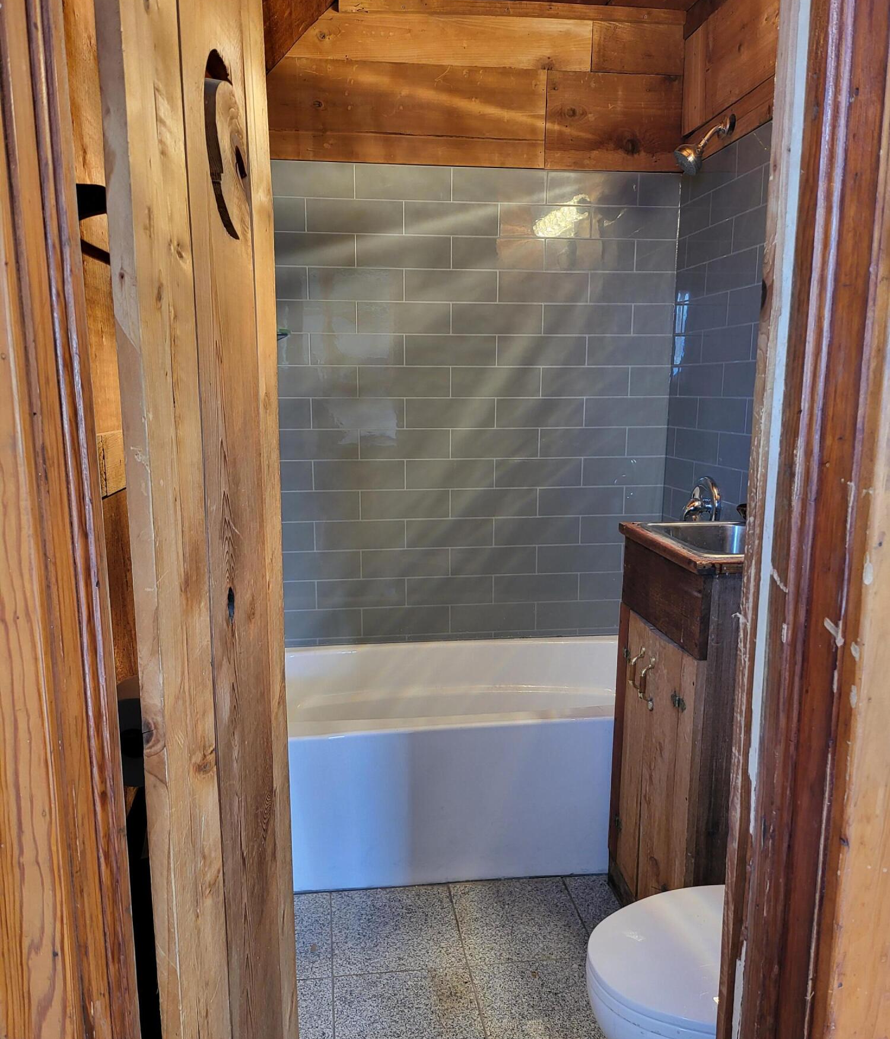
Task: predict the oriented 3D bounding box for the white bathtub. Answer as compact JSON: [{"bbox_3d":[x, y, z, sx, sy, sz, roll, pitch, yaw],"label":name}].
[{"bbox_3d":[0.054,0.708,2.590,1.533,0.448,0.740,-1,10,-7],"label":"white bathtub"}]

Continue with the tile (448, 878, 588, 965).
[{"bbox_3d":[0.185,0.999,2.050,0.304,0.009,0.304,0,10,-8],"label":"tile"}]

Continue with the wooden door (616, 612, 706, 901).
[{"bbox_3d":[0.482,0.589,1.876,0.025,0.700,0.385,-1,11,-8],"label":"wooden door"}]

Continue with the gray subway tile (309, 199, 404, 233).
[{"bbox_3d":[-0.282,-0.953,2.595,0.303,0.100,0.010,-1,11,-7],"label":"gray subway tile"}]

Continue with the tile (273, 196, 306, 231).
[{"bbox_3d":[-0.586,-0.945,2.556,0.304,0.102,0.009,-1,11,-7],"label":"tile"}]

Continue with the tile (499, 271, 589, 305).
[{"bbox_3d":[0.325,-0.763,2.704,0.304,0.101,0.009,-1,11,-7],"label":"tile"}]

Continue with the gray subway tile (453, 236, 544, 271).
[{"bbox_3d":[0.174,-0.861,2.669,0.303,0.100,0.010,-1,11,-7],"label":"gray subway tile"}]

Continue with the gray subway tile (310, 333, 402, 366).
[{"bbox_3d":[-0.284,-0.550,2.674,0.303,0.100,0.010,-1,11,-7],"label":"gray subway tile"}]

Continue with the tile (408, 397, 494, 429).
[{"bbox_3d":[0.020,-0.357,2.767,0.304,0.101,0.009,-1,10,-7],"label":"tile"}]

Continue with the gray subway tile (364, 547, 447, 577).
[{"bbox_3d":[-0.133,0.151,2.833,0.304,0.101,0.009,-1,10,-7],"label":"gray subway tile"}]

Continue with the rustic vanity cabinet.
[{"bbox_3d":[0.669,0.528,1.913,0.438,0.984,0.495,-1,11,-7],"label":"rustic vanity cabinet"}]

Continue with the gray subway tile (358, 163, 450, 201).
[{"bbox_3d":[-0.130,-1.056,2.594,0.303,0.100,0.010,-1,11,-7],"label":"gray subway tile"}]

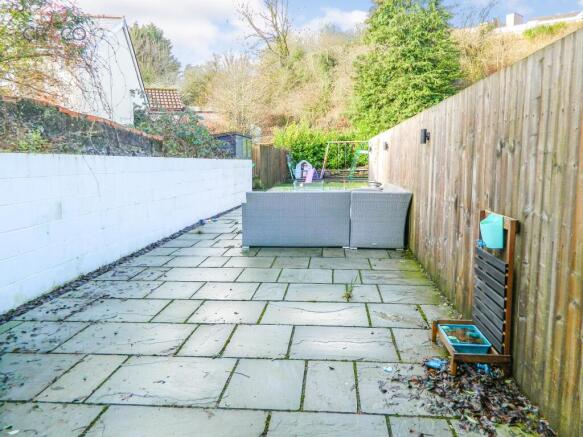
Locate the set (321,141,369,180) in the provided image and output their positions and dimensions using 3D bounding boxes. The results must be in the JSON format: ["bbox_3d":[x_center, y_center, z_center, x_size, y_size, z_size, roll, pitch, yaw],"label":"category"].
[{"bbox_3d":[2.906,-2.895,21.035,2.900,1.900,1.400,0,8,5],"label":"set"}]

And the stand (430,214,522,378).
[{"bbox_3d":[1.210,0.470,2.847,0.370,0.985,0.515,0,8,5],"label":"stand"}]

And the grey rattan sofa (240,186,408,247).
[{"bbox_3d":[0.599,-0.098,7.362,2.530,0.840,2.150,0,8,5],"label":"grey rattan sofa"}]

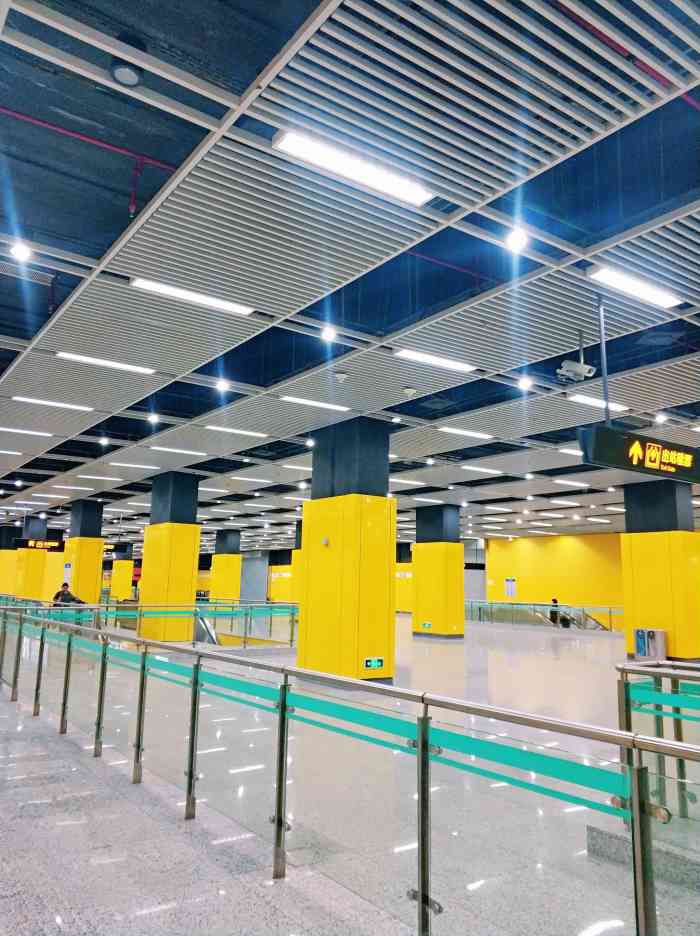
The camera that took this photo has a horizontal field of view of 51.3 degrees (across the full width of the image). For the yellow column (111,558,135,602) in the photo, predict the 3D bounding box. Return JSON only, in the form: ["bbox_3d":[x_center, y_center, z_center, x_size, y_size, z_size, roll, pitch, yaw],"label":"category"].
[{"bbox_3d":[-18.014,9.012,57.975,0.948,3.349,1.858,8,-11,-34],"label":"yellow column"}]

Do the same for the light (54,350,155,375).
[{"bbox_3d":[-3.148,-1.351,9.429,1.230,0.080,0.150,8,-11,-34],"label":"light"}]

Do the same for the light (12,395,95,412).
[{"bbox_3d":[-4.761,-1.018,11.691,1.230,0.080,0.150,8,-11,-34],"label":"light"}]

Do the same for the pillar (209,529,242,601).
[{"bbox_3d":[-7.270,6.250,43.010,0.948,4.520,1.858,8,-11,-34],"label":"pillar"}]

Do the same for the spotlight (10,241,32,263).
[{"bbox_3d":[-2.839,-1.871,6.303,0.170,0.110,0.170,8,-11,-34],"label":"spotlight"}]

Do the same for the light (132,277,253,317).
[{"bbox_3d":[-1.496,-1.671,7.064,1.210,0.070,0.160,8,-11,-34],"label":"light"}]

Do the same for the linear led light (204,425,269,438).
[{"bbox_3d":[-2.057,-0.678,13.226,1.210,0.070,0.160,8,-11,-34],"label":"linear led light"}]

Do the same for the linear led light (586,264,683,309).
[{"bbox_3d":[2.631,-1.636,6.647,1.210,0.070,0.160,8,-11,-34],"label":"linear led light"}]

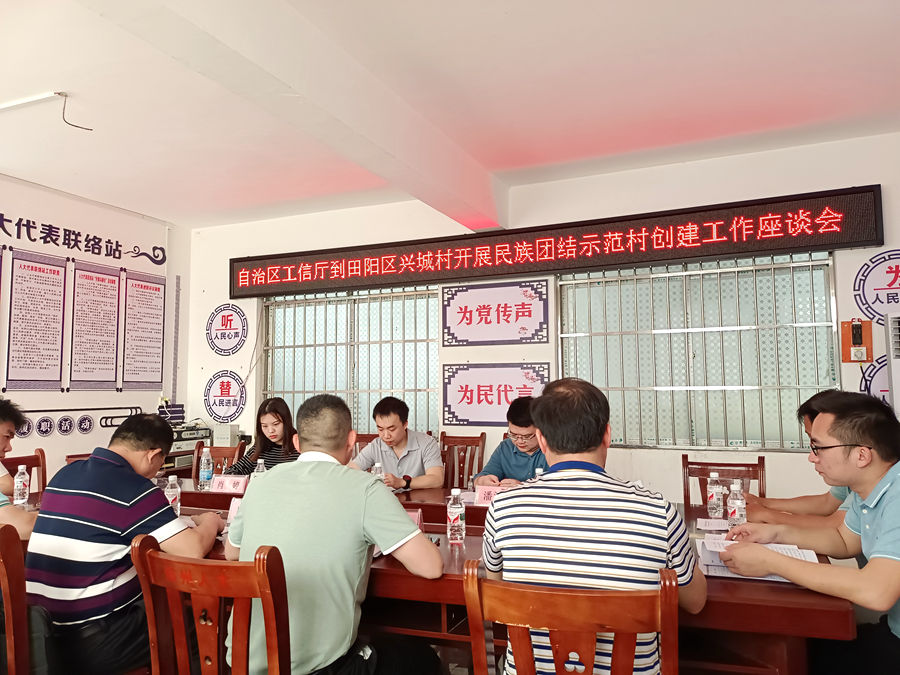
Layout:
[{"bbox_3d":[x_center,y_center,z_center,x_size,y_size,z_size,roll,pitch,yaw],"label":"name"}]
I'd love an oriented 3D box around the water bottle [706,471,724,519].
[{"bbox_3d":[1.094,0.650,2.674,0.065,0.177,0.065,-3,-5,23],"label":"water bottle"}]

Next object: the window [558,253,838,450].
[{"bbox_3d":[1.782,0.124,4.866,1.920,1.416,0.120,-3,-5,23],"label":"window"}]

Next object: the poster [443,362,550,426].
[{"bbox_3d":[0.370,0.469,5.336,0.936,0.514,0.020,-3,-5,23],"label":"poster"}]

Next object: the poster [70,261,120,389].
[{"bbox_3d":[-3.080,-0.086,5.676,0.020,1.098,0.476,-3,-5,23],"label":"poster"}]

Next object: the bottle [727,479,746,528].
[{"bbox_3d":[1.039,0.625,2.352,0.065,0.177,0.065,-3,-5,23],"label":"bottle"}]

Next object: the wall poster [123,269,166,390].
[{"bbox_3d":[-2.877,-0.049,6.149,0.020,1.098,0.466,-3,-5,23],"label":"wall poster"}]

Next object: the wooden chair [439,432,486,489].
[{"bbox_3d":[0.019,1.237,5.089,0.428,0.944,0.500,-3,-5,23],"label":"wooden chair"}]

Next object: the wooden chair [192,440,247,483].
[{"bbox_3d":[-1.705,1.199,4.402,0.428,0.944,0.500,-2,-5,14],"label":"wooden chair"}]

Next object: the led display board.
[{"bbox_3d":[0.360,-0.694,5.403,5.463,0.407,0.080,-3,-5,23],"label":"led display board"}]

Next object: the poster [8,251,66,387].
[{"bbox_3d":[-3.289,-0.123,5.189,0.020,1.098,0.466,-3,-5,23],"label":"poster"}]

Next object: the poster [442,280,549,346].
[{"bbox_3d":[0.363,-0.193,5.390,0.932,0.514,0.020,-3,-5,23],"label":"poster"}]

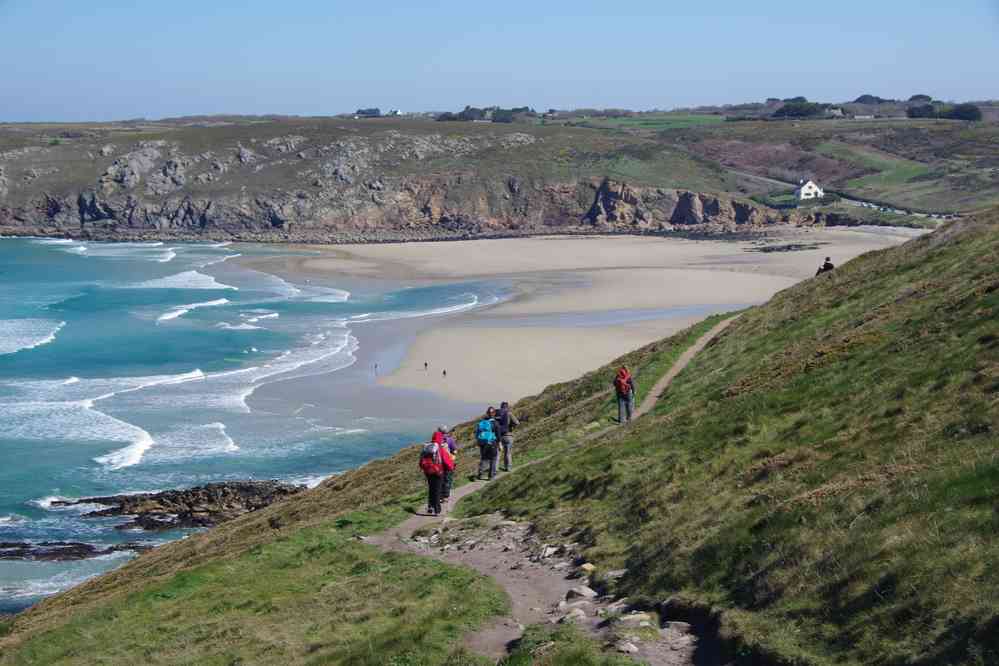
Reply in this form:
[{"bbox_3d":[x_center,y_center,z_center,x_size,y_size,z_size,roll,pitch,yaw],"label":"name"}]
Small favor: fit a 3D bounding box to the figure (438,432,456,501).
[{"bbox_3d":[-1.133,2.774,42.300,0.520,1.661,0.420,3,7,28],"label":"figure"}]

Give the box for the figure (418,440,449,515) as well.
[{"bbox_3d":[-1.246,2.829,40.148,0.620,1.680,0.580,2,7,22],"label":"figure"}]

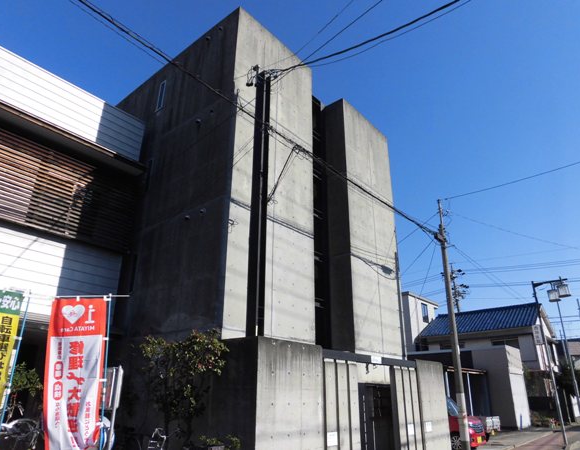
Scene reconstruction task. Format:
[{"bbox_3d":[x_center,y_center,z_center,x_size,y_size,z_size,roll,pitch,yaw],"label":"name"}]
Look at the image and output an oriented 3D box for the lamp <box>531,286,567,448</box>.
[{"bbox_3d":[9.456,4.510,14.239,1.270,5.600,0.440,-17,-28,37],"label":"lamp"}]

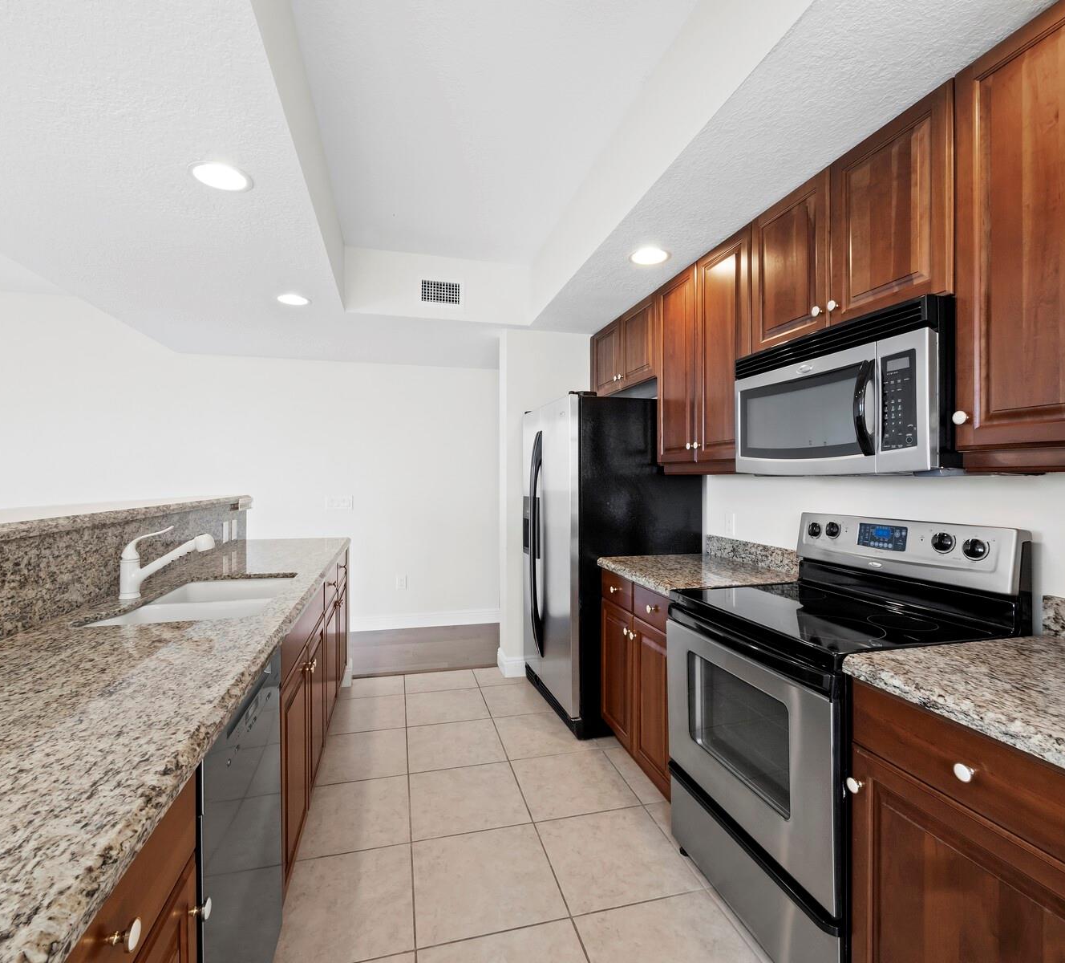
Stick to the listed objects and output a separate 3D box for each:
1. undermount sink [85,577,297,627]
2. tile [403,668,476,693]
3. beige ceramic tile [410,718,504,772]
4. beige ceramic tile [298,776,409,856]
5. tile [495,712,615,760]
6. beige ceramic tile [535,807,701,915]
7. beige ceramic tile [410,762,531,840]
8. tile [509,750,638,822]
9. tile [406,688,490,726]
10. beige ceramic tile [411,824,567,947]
[{"bbox_3d":[-1.138,0.532,1.849,0.460,0.200,0.800,0,0,-15],"label":"undermount sink"},{"bbox_3d":[-0.601,1.318,3.410,0.455,0.010,0.330,0,0,-15],"label":"tile"},{"bbox_3d":[-0.391,1.319,2.603,0.455,0.010,0.454,0,0,-15],"label":"beige ceramic tile"},{"bbox_3d":[-0.728,1.334,2.074,0.457,0.010,0.457,0,0,-14],"label":"beige ceramic tile"},{"bbox_3d":[0.060,1.336,2.749,0.457,0.010,0.457,0,0,-14],"label":"tile"},{"bbox_3d":[0.288,1.336,1.864,0.457,0.010,0.457,0,0,-14],"label":"beige ceramic tile"},{"bbox_3d":[-0.276,1.319,2.162,0.455,0.010,0.453,0,0,-15],"label":"beige ceramic tile"},{"bbox_3d":[0.174,1.336,2.307,0.457,0.010,0.457,0,0,-14],"label":"tile"},{"bbox_3d":[-0.504,1.319,3.039,0.455,0.010,0.441,0,0,-15],"label":"tile"},{"bbox_3d":[-0.163,1.319,1.724,0.455,0.010,0.445,0,0,-15],"label":"beige ceramic tile"}]

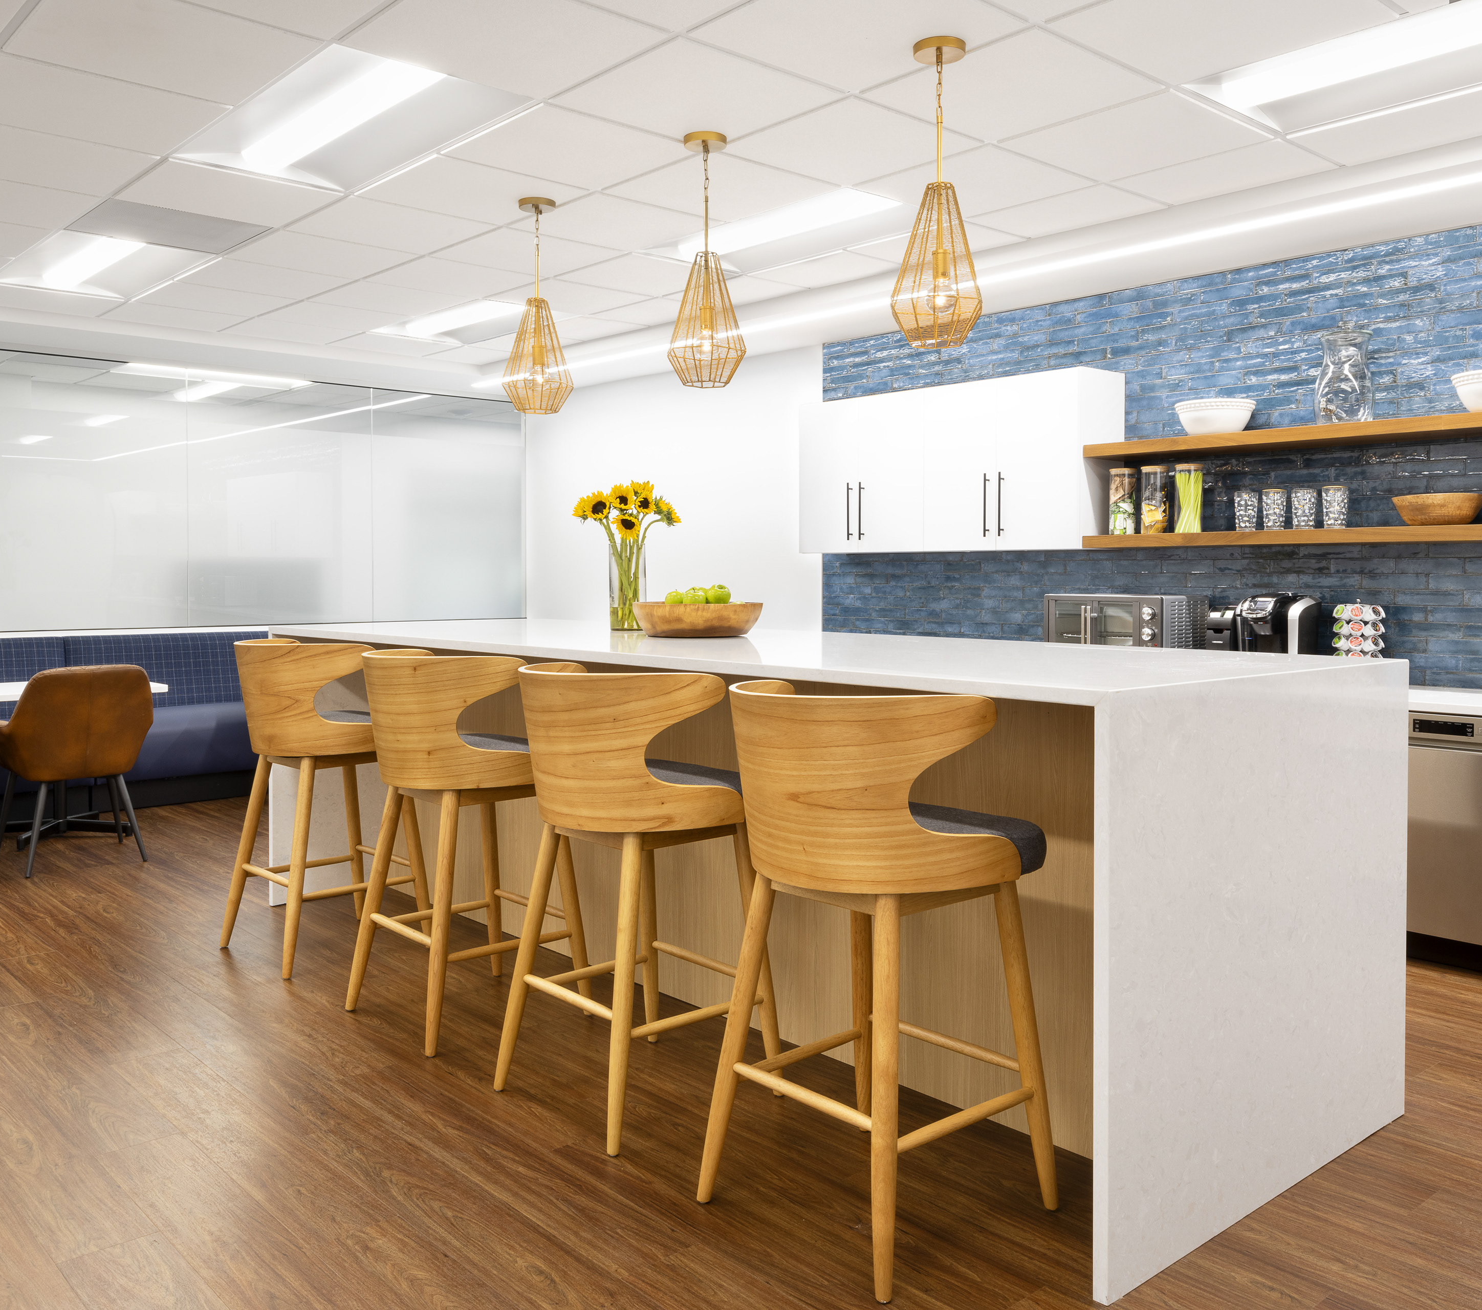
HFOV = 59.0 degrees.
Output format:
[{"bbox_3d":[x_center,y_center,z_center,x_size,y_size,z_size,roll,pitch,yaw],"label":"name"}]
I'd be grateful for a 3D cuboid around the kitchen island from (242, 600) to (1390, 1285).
[{"bbox_3d":[-0.117,0.491,4.053,1.251,1.080,3.666,-3,5,-41],"label":"kitchen island"}]

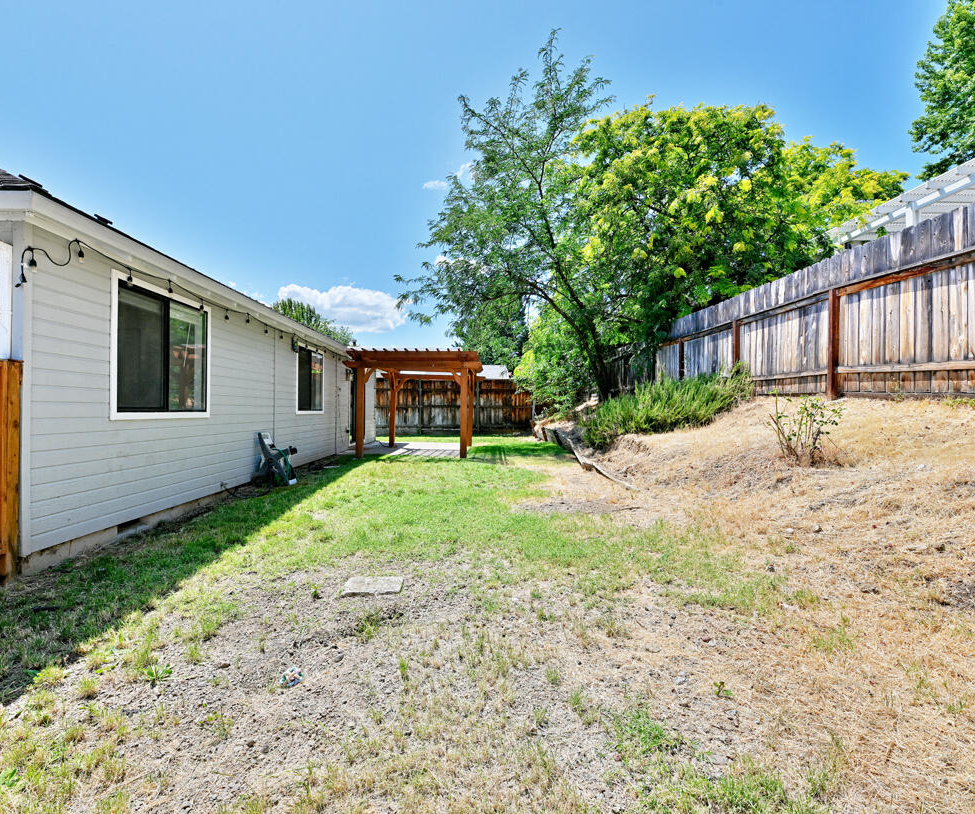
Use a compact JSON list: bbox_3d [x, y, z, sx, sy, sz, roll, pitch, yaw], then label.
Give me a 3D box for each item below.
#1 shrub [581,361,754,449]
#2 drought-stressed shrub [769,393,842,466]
[{"bbox_3d":[3.350,0.020,9.350,2.700,1.600,2.000,0,0,0],"label":"shrub"},{"bbox_3d":[3.250,0.220,4.850,0.640,0.720,0.600,0,0,0],"label":"drought-stressed shrub"}]

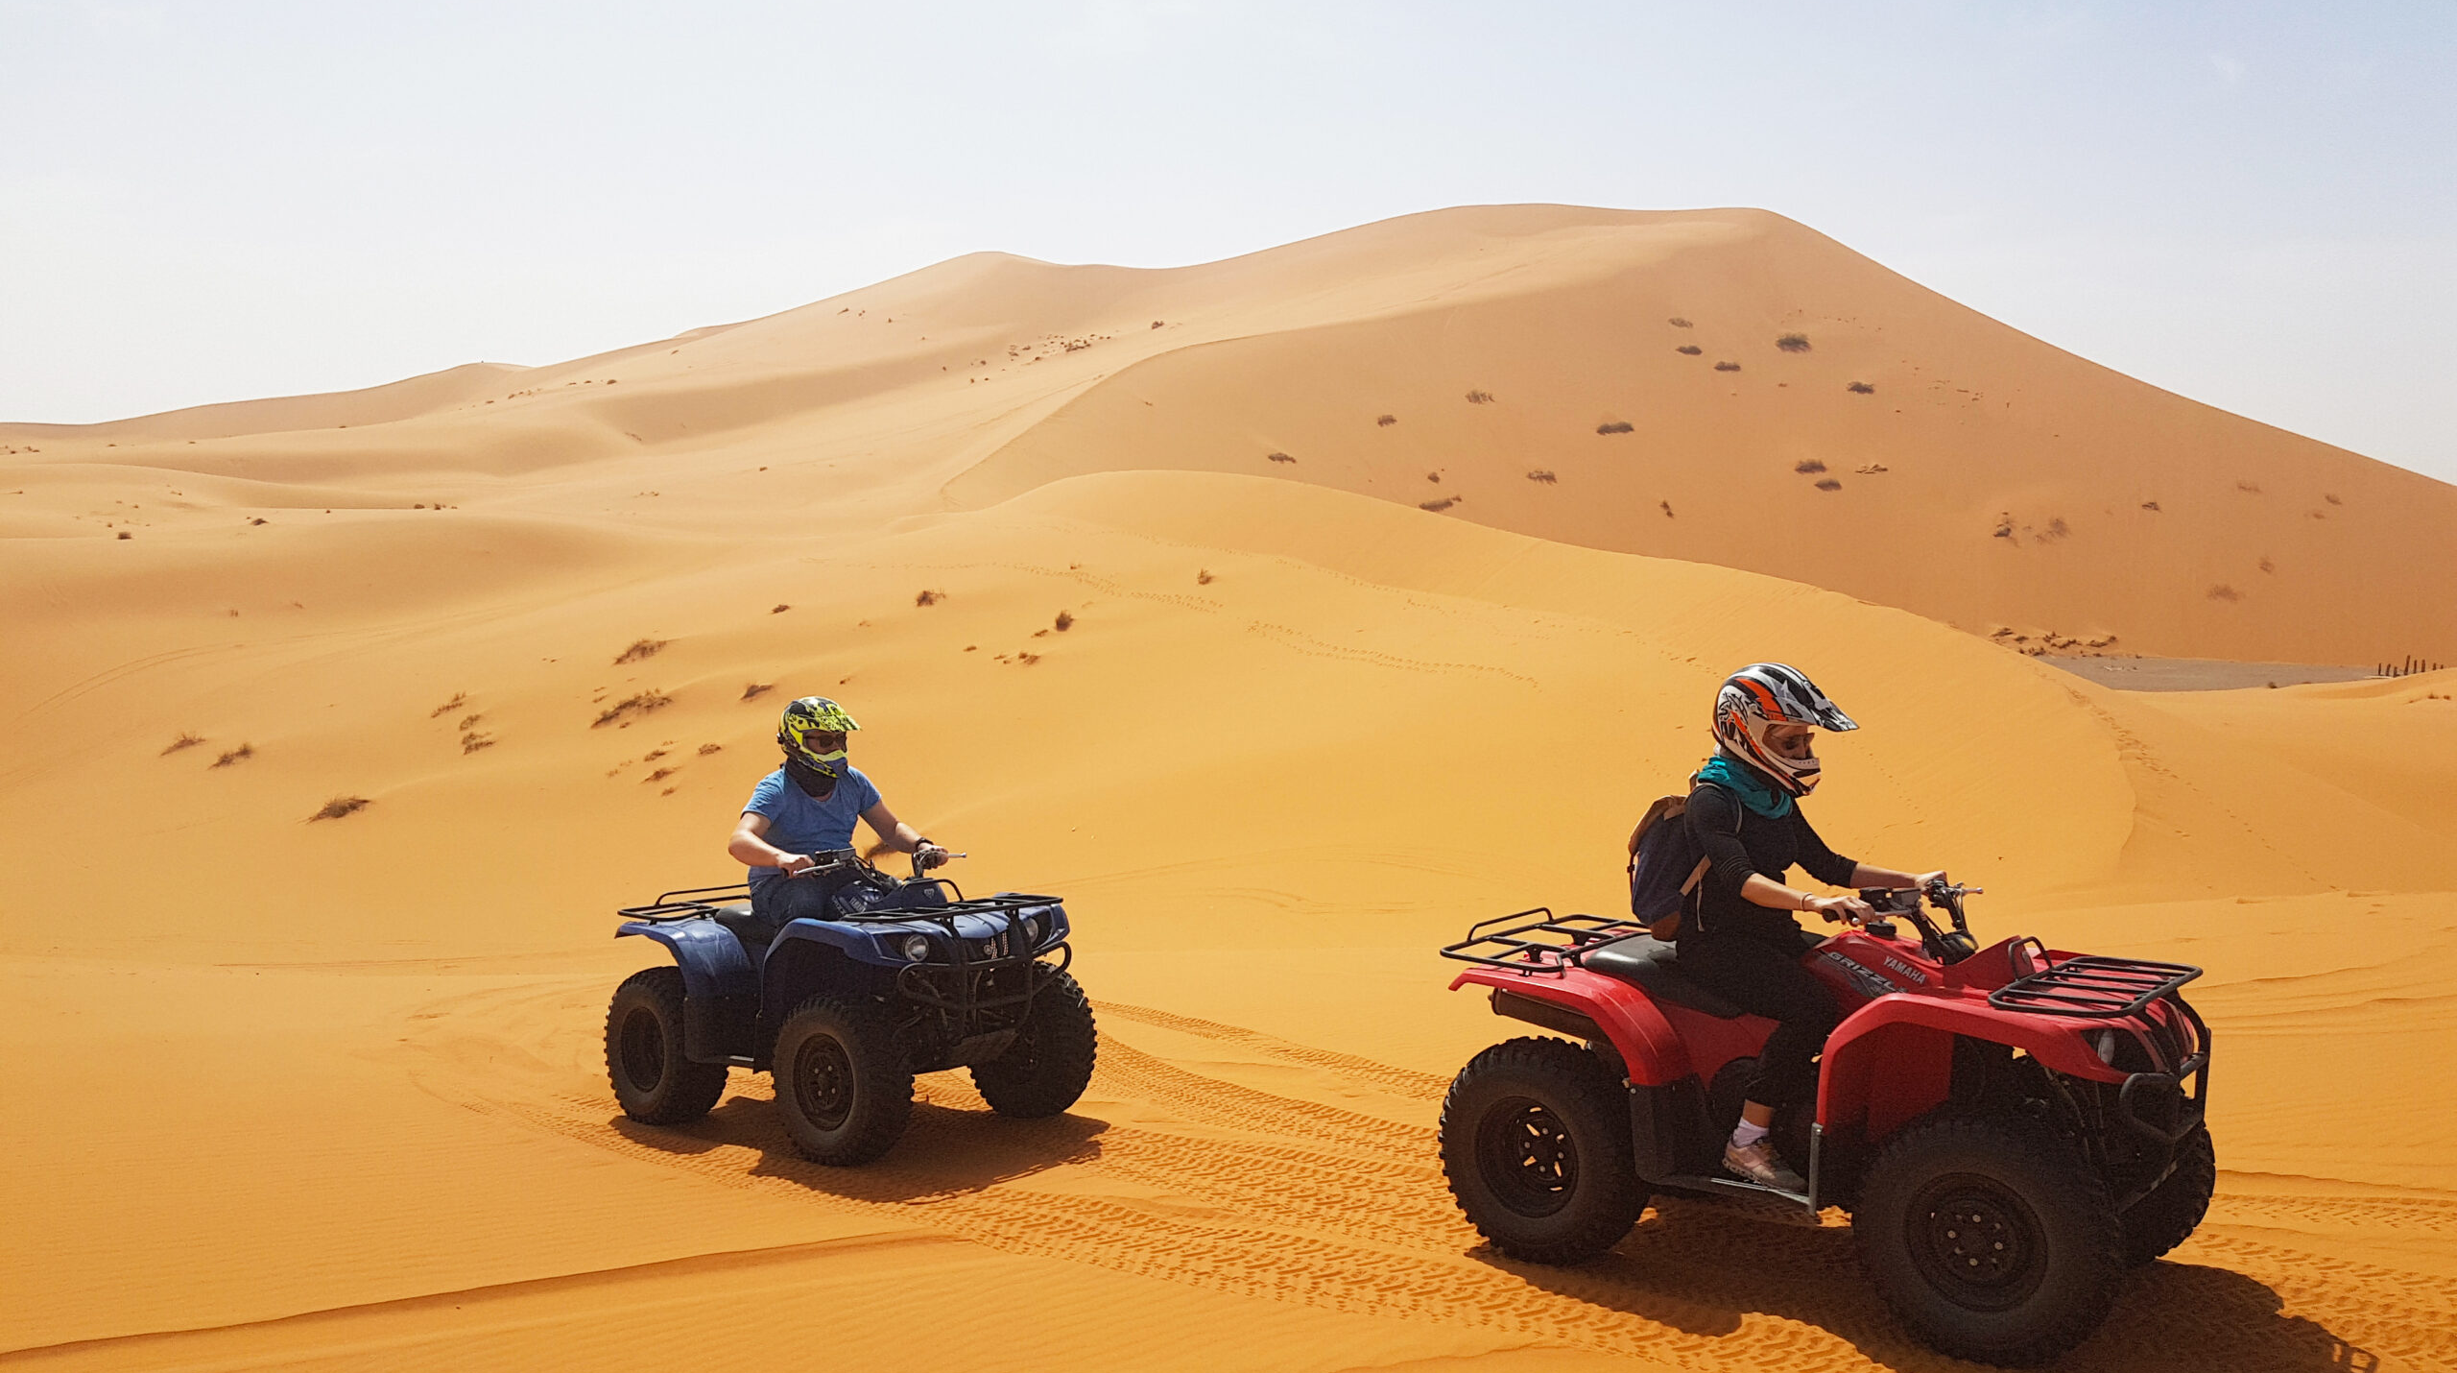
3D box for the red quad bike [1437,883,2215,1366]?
[{"bbox_3d":[1.662,1.095,5.243,1.975,1.075,1.090,0,2,39],"label":"red quad bike"}]

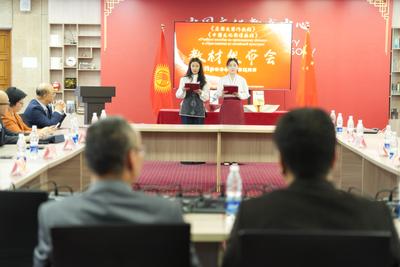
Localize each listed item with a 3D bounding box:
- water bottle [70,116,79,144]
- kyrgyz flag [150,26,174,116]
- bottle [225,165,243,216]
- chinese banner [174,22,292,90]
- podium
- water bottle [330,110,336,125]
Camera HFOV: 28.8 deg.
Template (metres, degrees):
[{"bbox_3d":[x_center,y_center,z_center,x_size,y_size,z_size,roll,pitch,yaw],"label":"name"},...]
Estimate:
[{"bbox_3d":[-1.092,-0.024,6.800,0.065,0.235,0.065,1,4,1],"label":"water bottle"},{"bbox_3d":[-0.658,-1.009,13.300,0.380,1.580,0.280,1,4,1],"label":"kyrgyz flag"},{"bbox_3d":[0.143,0.246,3.270,0.065,0.233,0.065,1,4,1],"label":"bottle"},{"bbox_3d":[0.586,-1.355,13.600,2.070,1.180,0.070,1,4,1],"label":"chinese banner"},{"bbox_3d":[-1.627,-0.133,12.244,0.600,1.180,0.450,-1,4,-13],"label":"podium"},{"bbox_3d":[1.528,-0.144,8.900,0.065,0.235,0.065,1,4,1],"label":"water bottle"}]

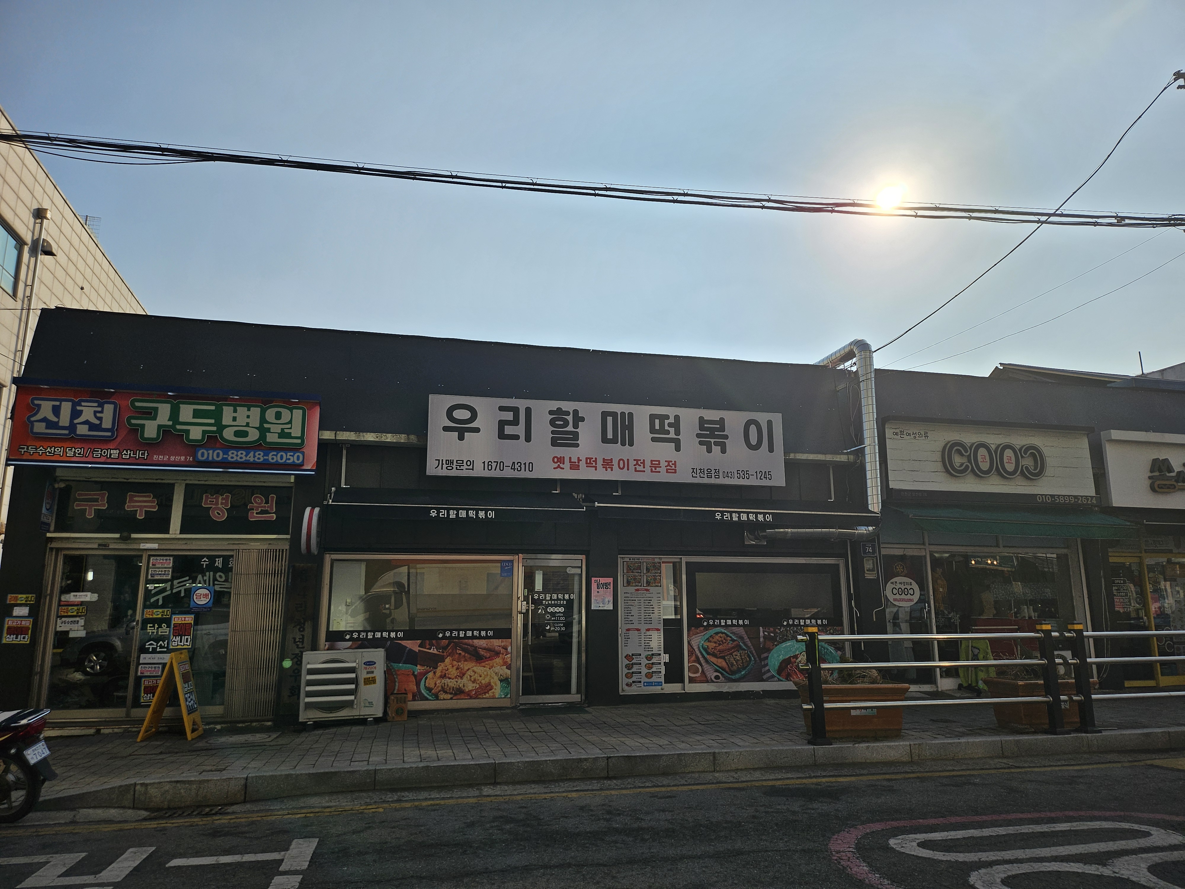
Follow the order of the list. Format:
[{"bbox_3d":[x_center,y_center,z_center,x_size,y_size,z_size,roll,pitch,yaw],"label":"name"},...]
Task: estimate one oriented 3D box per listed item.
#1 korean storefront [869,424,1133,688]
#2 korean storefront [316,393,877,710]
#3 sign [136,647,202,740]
[{"bbox_3d":[6.222,1.697,12.410,3.900,4.000,1.100,3,-11,-14],"label":"korean storefront"},{"bbox_3d":[0.381,1.444,10.954,7.750,4.010,1.100,3,-11,-14],"label":"korean storefront"},{"bbox_3d":[-4.401,2.639,8.684,0.490,0.867,0.540,2,-11,-11],"label":"sign"}]

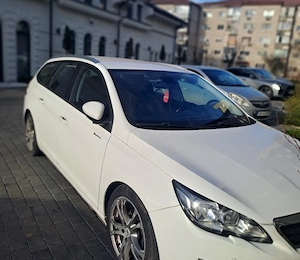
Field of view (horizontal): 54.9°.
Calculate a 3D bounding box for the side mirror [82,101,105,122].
[{"bbox_3d":[-0.406,-0.133,2.094,0.195,0.160,0.145,-4,15,-35],"label":"side mirror"}]

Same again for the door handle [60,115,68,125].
[{"bbox_3d":[-0.838,-0.097,2.817,0.055,0.055,0.225,-4,15,-35],"label":"door handle"}]

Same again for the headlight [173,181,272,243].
[{"bbox_3d":[0.369,0.434,1.561,0.385,0.255,0.460,-2,15,-29],"label":"headlight"}]

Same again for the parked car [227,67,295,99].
[{"bbox_3d":[6.407,-2.869,17.818,1.850,1.660,4.500,-6,17,-41],"label":"parked car"}]

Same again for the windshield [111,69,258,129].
[{"bbox_3d":[0.318,-0.296,2.685,1.430,0.120,1.000,-4,39,-35],"label":"windshield"}]

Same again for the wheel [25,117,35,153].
[{"bbox_3d":[-1.648,0.064,4.134,0.170,0.480,0.480,-4,15,-35],"label":"wheel"}]

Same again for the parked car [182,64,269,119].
[{"bbox_3d":[1.508,-1.133,8.661,1.740,1.490,4.100,-6,17,-41],"label":"parked car"}]

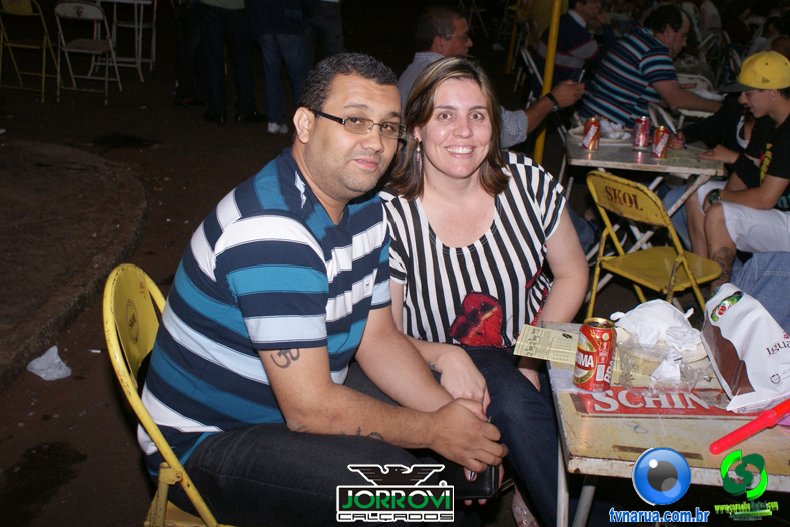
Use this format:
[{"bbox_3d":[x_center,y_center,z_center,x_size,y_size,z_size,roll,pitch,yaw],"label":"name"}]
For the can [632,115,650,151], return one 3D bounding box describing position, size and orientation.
[{"bbox_3d":[1.071,-0.568,3.998,0.066,0.122,0.066,4,18,0],"label":"can"}]

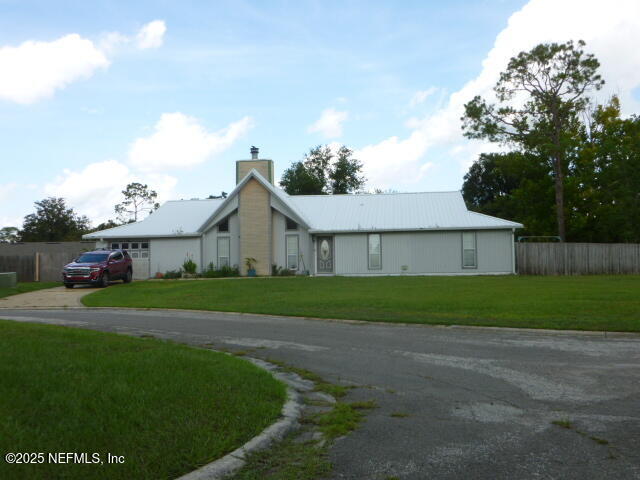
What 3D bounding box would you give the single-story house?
[{"bbox_3d":[-0.720,-1.632,40.395,25.800,7.700,12.900,-1,-1,8],"label":"single-story house"}]

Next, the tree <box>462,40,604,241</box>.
[{"bbox_3d":[18.312,-7.494,50.106,12.059,18.901,11.456,-1,-1,0],"label":"tree"}]

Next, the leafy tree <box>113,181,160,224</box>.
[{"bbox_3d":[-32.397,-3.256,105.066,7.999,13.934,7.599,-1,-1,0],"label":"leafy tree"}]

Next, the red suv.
[{"bbox_3d":[-10.850,1.400,29.100,1.950,1.720,4.920,-1,-1,2],"label":"red suv"}]

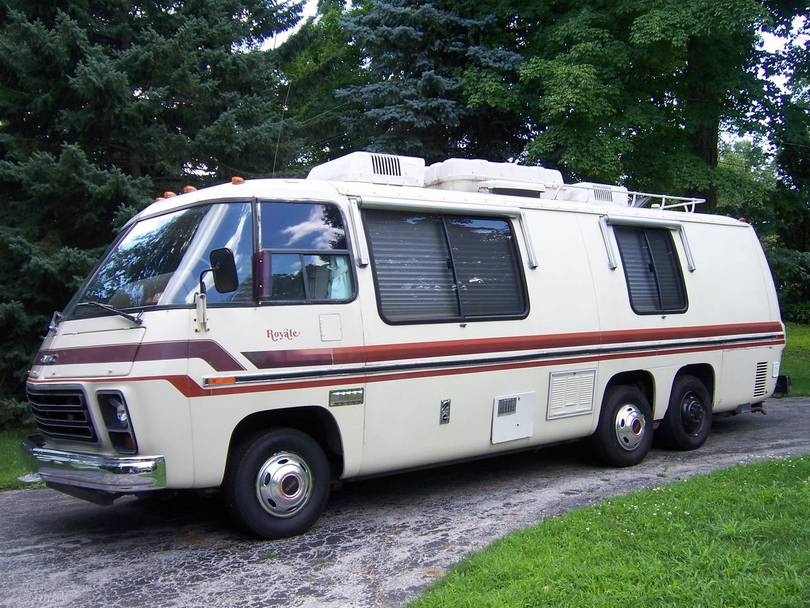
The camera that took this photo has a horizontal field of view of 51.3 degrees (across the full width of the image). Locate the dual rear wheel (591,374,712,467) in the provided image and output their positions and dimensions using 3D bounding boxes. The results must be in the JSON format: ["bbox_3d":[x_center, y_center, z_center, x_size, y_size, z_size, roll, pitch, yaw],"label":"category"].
[{"bbox_3d":[2.361,1.093,7.972,1.760,0.735,0.240,-1,-1,-38],"label":"dual rear wheel"}]

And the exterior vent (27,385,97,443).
[{"bbox_3d":[-2.353,0.713,5.564,0.240,0.370,1.200,-1,-1,-38],"label":"exterior vent"}]

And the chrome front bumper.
[{"bbox_3d":[-2.275,1.011,5.617,0.500,0.250,2.200,-1,-1,-38],"label":"chrome front bumper"}]

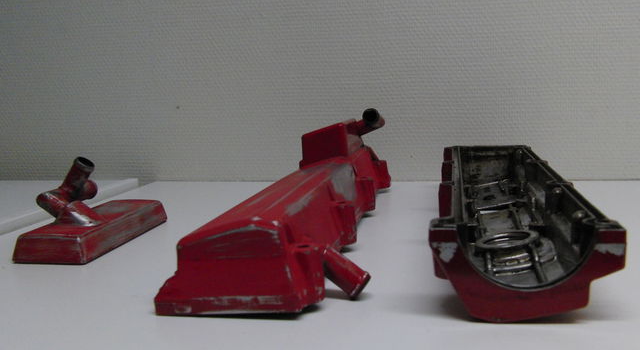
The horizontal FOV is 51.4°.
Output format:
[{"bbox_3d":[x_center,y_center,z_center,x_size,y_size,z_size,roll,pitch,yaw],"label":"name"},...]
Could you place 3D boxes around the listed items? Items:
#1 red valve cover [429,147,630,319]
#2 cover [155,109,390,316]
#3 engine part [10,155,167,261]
[{"bbox_3d":[0.160,0.024,0.598,0.103,0.053,0.467,0,8,11],"label":"red valve cover"},{"bbox_3d":[0.009,-0.002,0.624,0.129,0.105,0.487,0,8,11],"label":"cover"},{"bbox_3d":[-0.208,0.021,0.604,0.080,0.076,0.175,0,8,10],"label":"engine part"}]

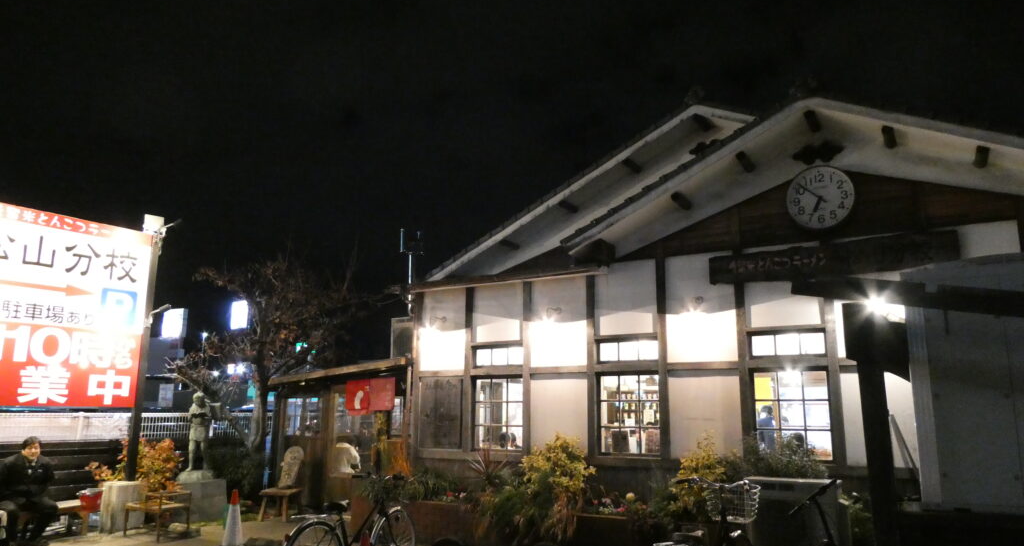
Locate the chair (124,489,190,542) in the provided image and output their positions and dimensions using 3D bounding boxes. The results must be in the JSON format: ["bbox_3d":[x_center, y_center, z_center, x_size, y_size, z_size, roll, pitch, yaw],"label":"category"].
[{"bbox_3d":[-4.799,3.268,9.573,0.720,0.600,0.500,-6,-13,26],"label":"chair"}]

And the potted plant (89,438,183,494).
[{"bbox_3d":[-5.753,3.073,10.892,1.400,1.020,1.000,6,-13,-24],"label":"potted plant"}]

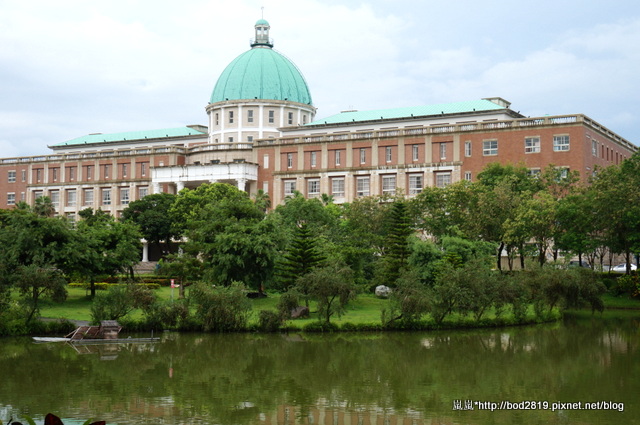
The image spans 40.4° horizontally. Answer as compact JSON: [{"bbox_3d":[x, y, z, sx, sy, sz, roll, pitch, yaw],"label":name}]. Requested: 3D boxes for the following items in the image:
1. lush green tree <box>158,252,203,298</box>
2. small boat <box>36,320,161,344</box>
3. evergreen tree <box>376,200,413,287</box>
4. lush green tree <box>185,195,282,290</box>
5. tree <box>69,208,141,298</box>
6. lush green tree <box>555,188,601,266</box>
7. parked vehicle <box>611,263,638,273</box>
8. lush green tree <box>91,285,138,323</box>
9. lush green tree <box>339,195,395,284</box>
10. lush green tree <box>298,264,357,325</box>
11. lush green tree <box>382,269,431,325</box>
[{"bbox_3d":[-12.347,5.576,77.000,3.890,4.070,3.700,0,-3,0],"label":"lush green tree"},{"bbox_3d":[-13.031,6.936,50.500,7.200,1.300,2.000,0,-3,-3],"label":"small boat"},{"bbox_3d":[7.012,3.101,83.000,3.700,8.490,3.700,0,-3,0],"label":"evergreen tree"},{"bbox_3d":[-7.855,2.860,79.000,8.900,8.990,8.200,0,-3,0],"label":"lush green tree"},{"bbox_3d":[-19.231,3.631,78.000,6.630,7.980,6.300,0,-3,0],"label":"tree"},{"bbox_3d":[29.302,2.219,99.000,5.230,9.440,5.200,0,-3,0],"label":"lush green tree"},{"bbox_3d":[41.924,7.694,119.000,4.500,1.470,1.750,-1,-3,21],"label":"parked vehicle"},{"bbox_3d":[-14.004,6.239,59.000,3.120,2.710,2.960,0,-3,0],"label":"lush green tree"},{"bbox_3d":[5.024,2.971,94.000,6.050,9.830,6.000,0,-3,0],"label":"lush green tree"},{"bbox_3d":[0.437,5.514,58.500,4.030,4.170,3.830,0,-3,0],"label":"lush green tree"},{"bbox_3d":[5.816,5.682,58.500,3.230,3.830,3.400,0,-3,0],"label":"lush green tree"}]

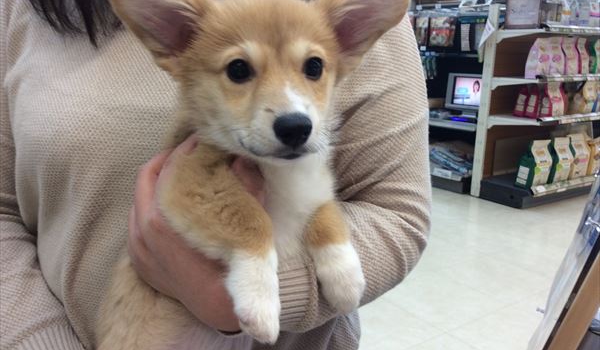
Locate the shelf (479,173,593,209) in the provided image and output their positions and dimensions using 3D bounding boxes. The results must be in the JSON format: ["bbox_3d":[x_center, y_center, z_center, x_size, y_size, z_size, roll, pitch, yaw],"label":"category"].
[{"bbox_3d":[1.936,0.090,4.452,1.060,0.135,0.380,-8,16,-35],"label":"shelf"}]

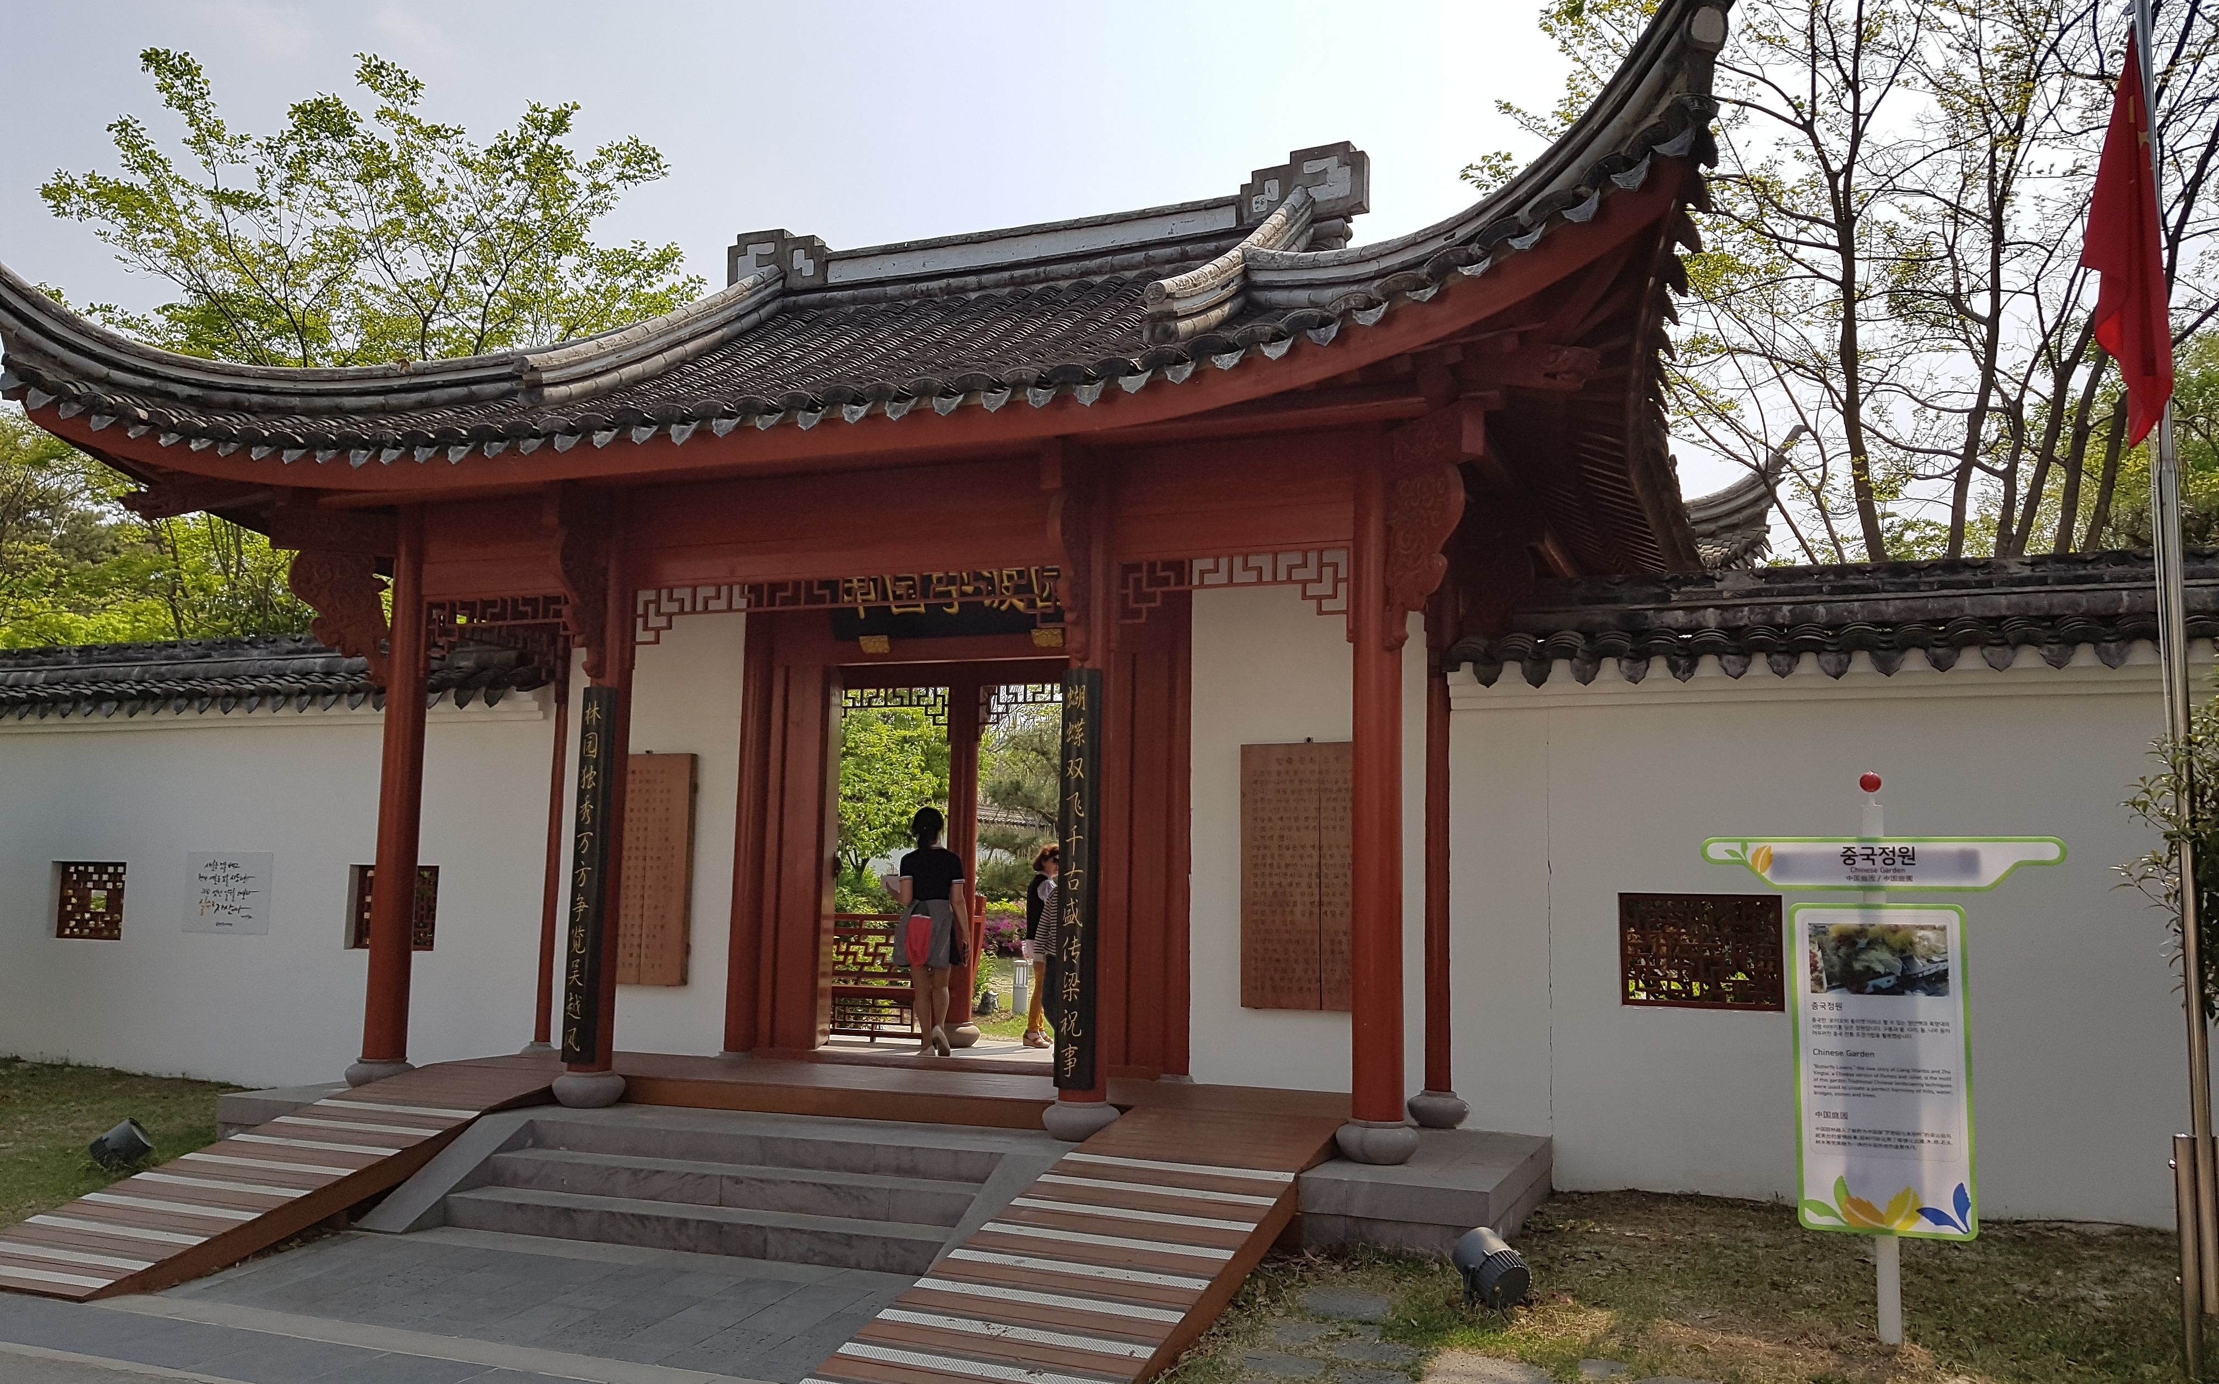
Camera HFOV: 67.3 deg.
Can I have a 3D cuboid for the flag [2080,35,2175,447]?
[{"bbox_3d":[3.614,-1.627,5.949,0.258,1.534,0.202,-2,-8,21],"label":"flag"}]

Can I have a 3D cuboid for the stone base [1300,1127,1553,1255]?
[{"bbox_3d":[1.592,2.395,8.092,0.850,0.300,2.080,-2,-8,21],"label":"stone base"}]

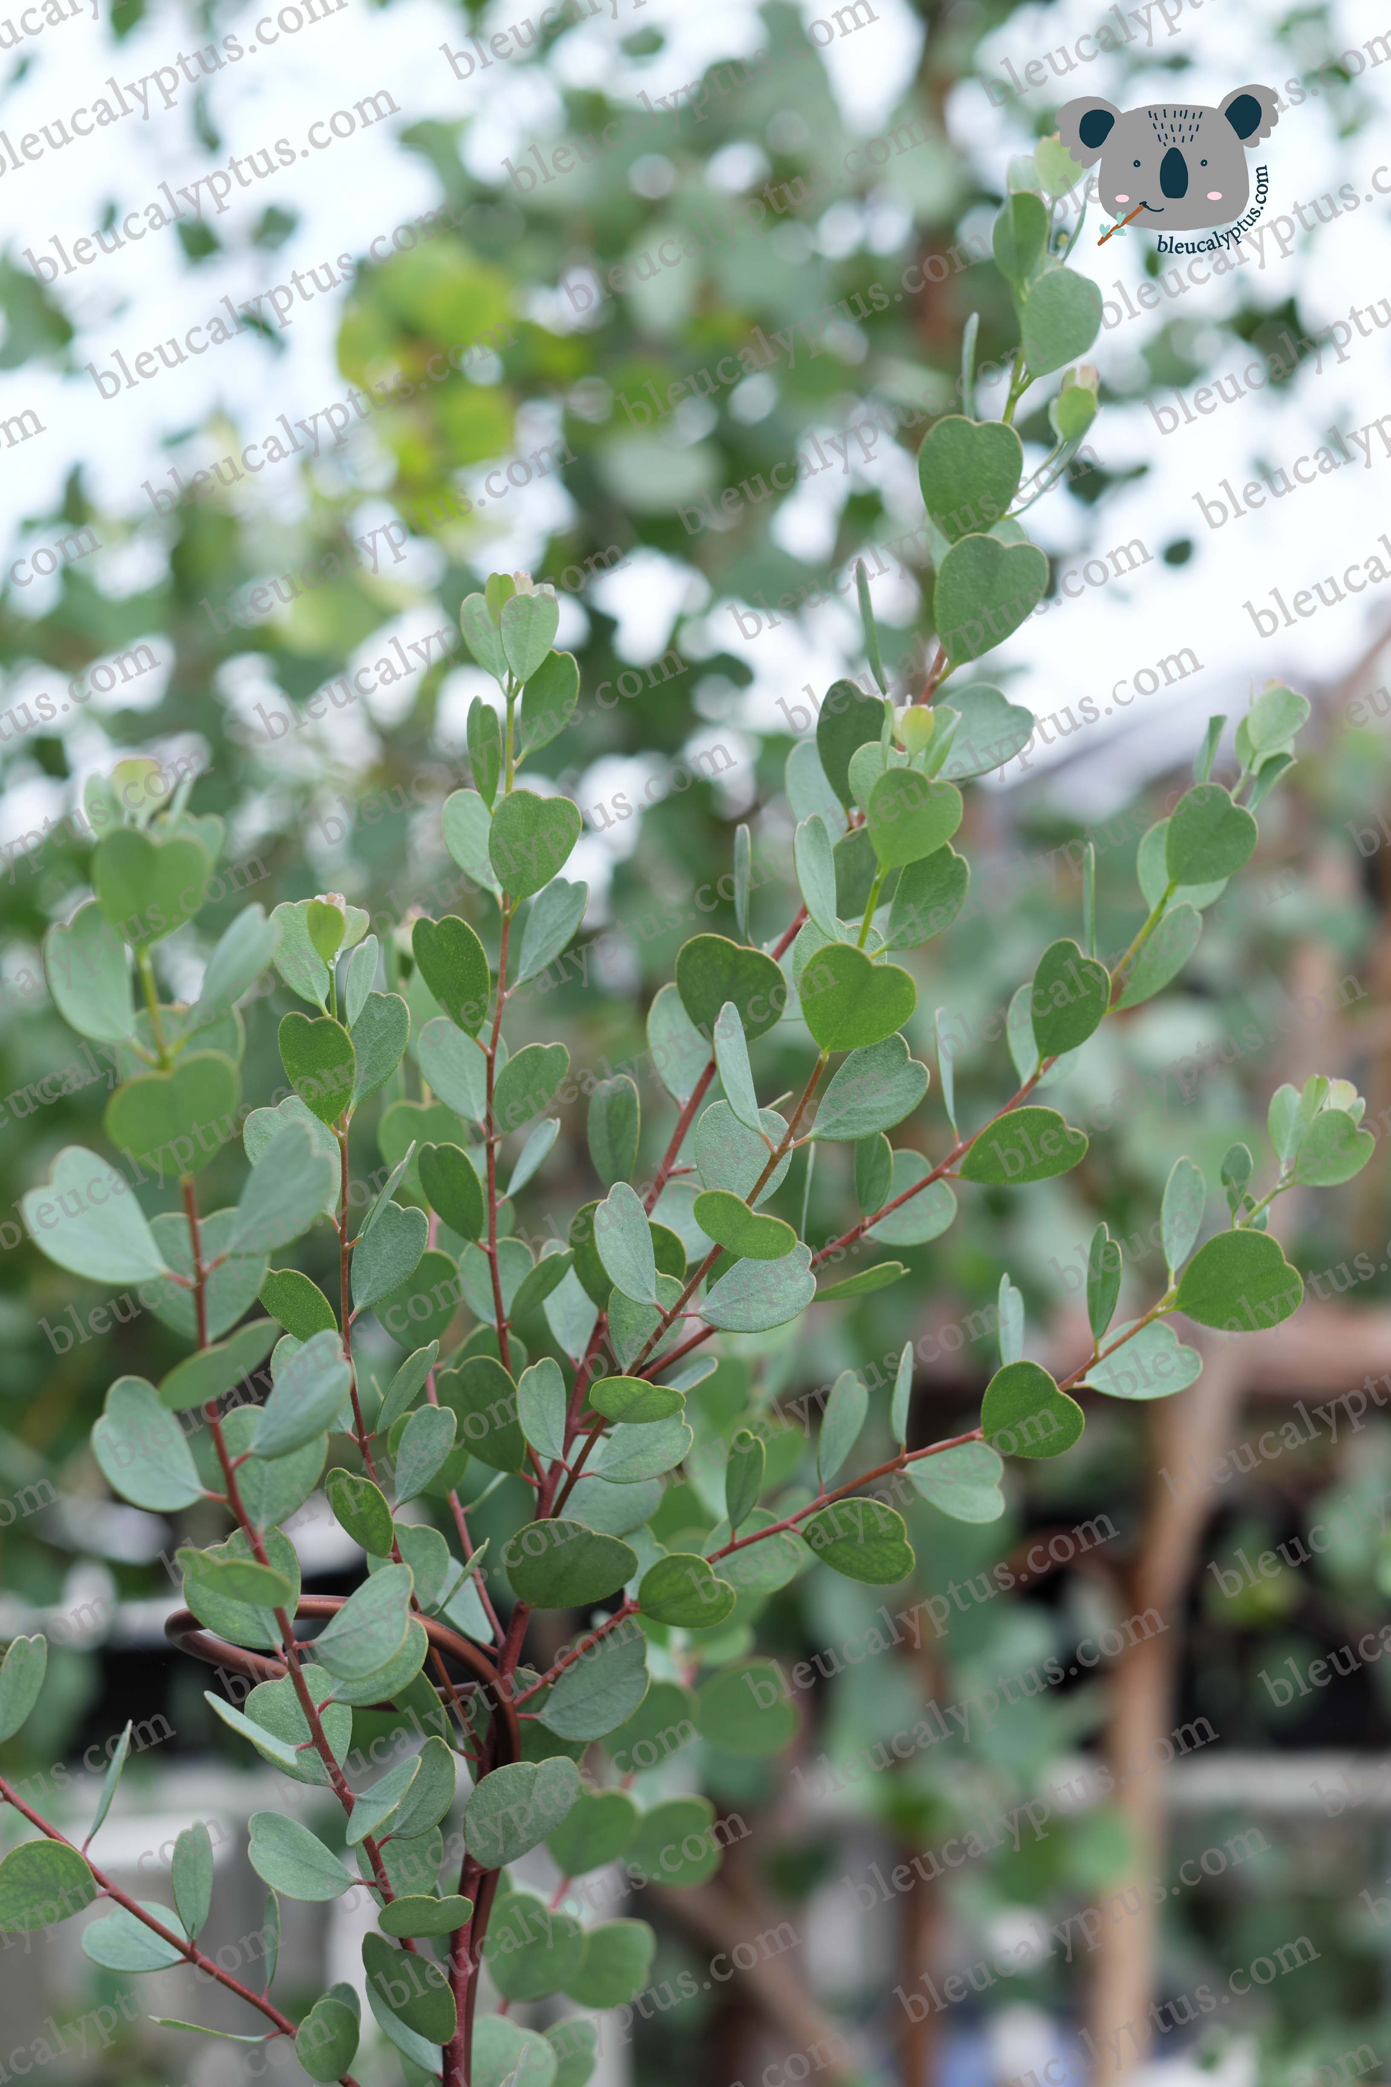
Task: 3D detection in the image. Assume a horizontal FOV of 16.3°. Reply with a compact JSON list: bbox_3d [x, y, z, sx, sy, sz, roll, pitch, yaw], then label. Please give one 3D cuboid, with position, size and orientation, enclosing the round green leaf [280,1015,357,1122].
[{"bbox_3d":[-0.085,0.006,1.100,0.019,0.028,0.004,0,22,26],"label":"round green leaf"}]

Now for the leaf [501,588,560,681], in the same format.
[{"bbox_3d":[-0.035,-0.086,1.020,0.013,0.019,0.004,6,0,-17],"label":"leaf"}]

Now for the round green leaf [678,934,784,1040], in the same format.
[{"bbox_3d":[0.007,-0.011,1.020,0.023,0.024,0.004,14,0,0],"label":"round green leaf"}]

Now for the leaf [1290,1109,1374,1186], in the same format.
[{"bbox_3d":[0.135,0.022,1.030,0.018,0.017,0.004,-41,-6,0],"label":"leaf"}]

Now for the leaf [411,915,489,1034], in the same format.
[{"bbox_3d":[-0.058,-0.016,1.150,0.023,0.029,0.004,-8,16,38],"label":"leaf"}]

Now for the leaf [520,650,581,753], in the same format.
[{"bbox_3d":[-0.033,-0.078,1.115,0.018,0.027,0.004,4,25,-37],"label":"leaf"}]

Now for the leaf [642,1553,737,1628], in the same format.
[{"bbox_3d":[-0.002,0.124,1.100,0.024,0.019,0.004,-22,20,25],"label":"leaf"}]

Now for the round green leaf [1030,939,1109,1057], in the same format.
[{"bbox_3d":[0.084,-0.010,1.100,0.020,0.028,0.004,28,18,31],"label":"round green leaf"}]

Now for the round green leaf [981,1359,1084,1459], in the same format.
[{"bbox_3d":[0.076,0.083,1.100,0.025,0.022,0.004,-32,0,30],"label":"round green leaf"}]

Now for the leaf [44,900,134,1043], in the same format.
[{"bbox_3d":[-0.117,-0.013,0.950,0.021,0.029,0.005,-26,0,-34],"label":"leaf"}]

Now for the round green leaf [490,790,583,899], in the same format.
[{"bbox_3d":[-0.036,-0.045,1.110,0.022,0.027,0.004,11,25,5],"label":"round green leaf"}]

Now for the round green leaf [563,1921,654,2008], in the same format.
[{"bbox_3d":[-0.023,0.233,1.230,0.027,0.024,0.004,-9,22,18],"label":"round green leaf"}]

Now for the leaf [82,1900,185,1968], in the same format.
[{"bbox_3d":[-0.133,0.210,1.150,0.025,0.004,0.022,21,40,18],"label":"leaf"}]

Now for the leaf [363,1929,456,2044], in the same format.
[{"bbox_3d":[-0.067,0.221,1.140,0.004,0.030,0.023,-37,11,-35],"label":"leaf"}]

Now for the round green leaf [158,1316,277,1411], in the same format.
[{"bbox_3d":[-0.102,0.068,1.040,0.030,0.004,0.025,-36,-27,0],"label":"round green leaf"}]

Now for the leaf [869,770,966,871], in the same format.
[{"bbox_3d":[0.052,-0.053,1.150,0.024,0.027,0.004,22,26,-12],"label":"leaf"}]

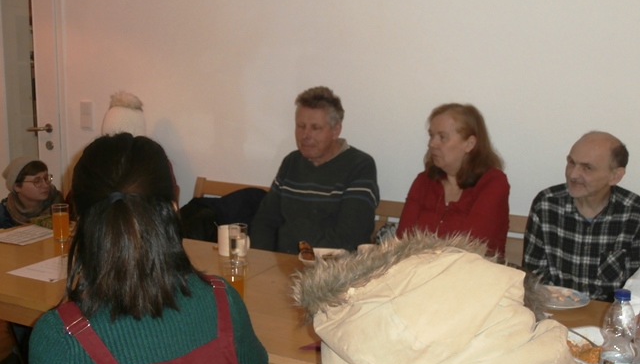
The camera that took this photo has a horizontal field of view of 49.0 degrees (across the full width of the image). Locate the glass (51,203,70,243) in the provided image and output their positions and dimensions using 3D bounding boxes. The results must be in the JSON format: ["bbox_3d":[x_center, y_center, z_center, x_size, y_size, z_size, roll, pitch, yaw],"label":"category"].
[{"bbox_3d":[-0.961,0.155,2.607,0.064,0.130,0.064,7,11,27],"label":"glass"}]

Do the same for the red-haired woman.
[{"bbox_3d":[0.417,0.381,2.447,0.460,1.275,0.650,7,11,27],"label":"red-haired woman"}]

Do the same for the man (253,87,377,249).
[{"bbox_3d":[-0.063,0.308,2.683,0.540,1.316,0.670,7,11,27],"label":"man"}]

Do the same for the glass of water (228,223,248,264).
[{"bbox_3d":[-0.278,0.210,2.395,0.063,0.126,0.063,1,10,0],"label":"glass of water"}]

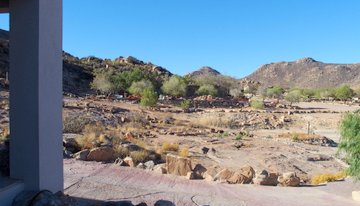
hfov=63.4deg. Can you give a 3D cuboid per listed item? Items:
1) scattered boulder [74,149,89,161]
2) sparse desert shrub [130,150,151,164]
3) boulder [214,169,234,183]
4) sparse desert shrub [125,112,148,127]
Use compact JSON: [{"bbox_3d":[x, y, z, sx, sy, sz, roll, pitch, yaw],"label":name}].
[{"bbox_3d":[-2.814,1.475,8.340,0.444,0.333,0.377,0,1,-19],"label":"scattered boulder"},{"bbox_3d":[-1.051,1.476,7.850,0.566,0.405,0.509,0,1,-8],"label":"sparse desert shrub"},{"bbox_3d":[0.852,1.419,5.700,0.370,0.240,0.300,0,1,4],"label":"boulder"},{"bbox_3d":[-2.988,1.133,20.000,1.648,0.962,1.319,0,2,0],"label":"sparse desert shrub"}]

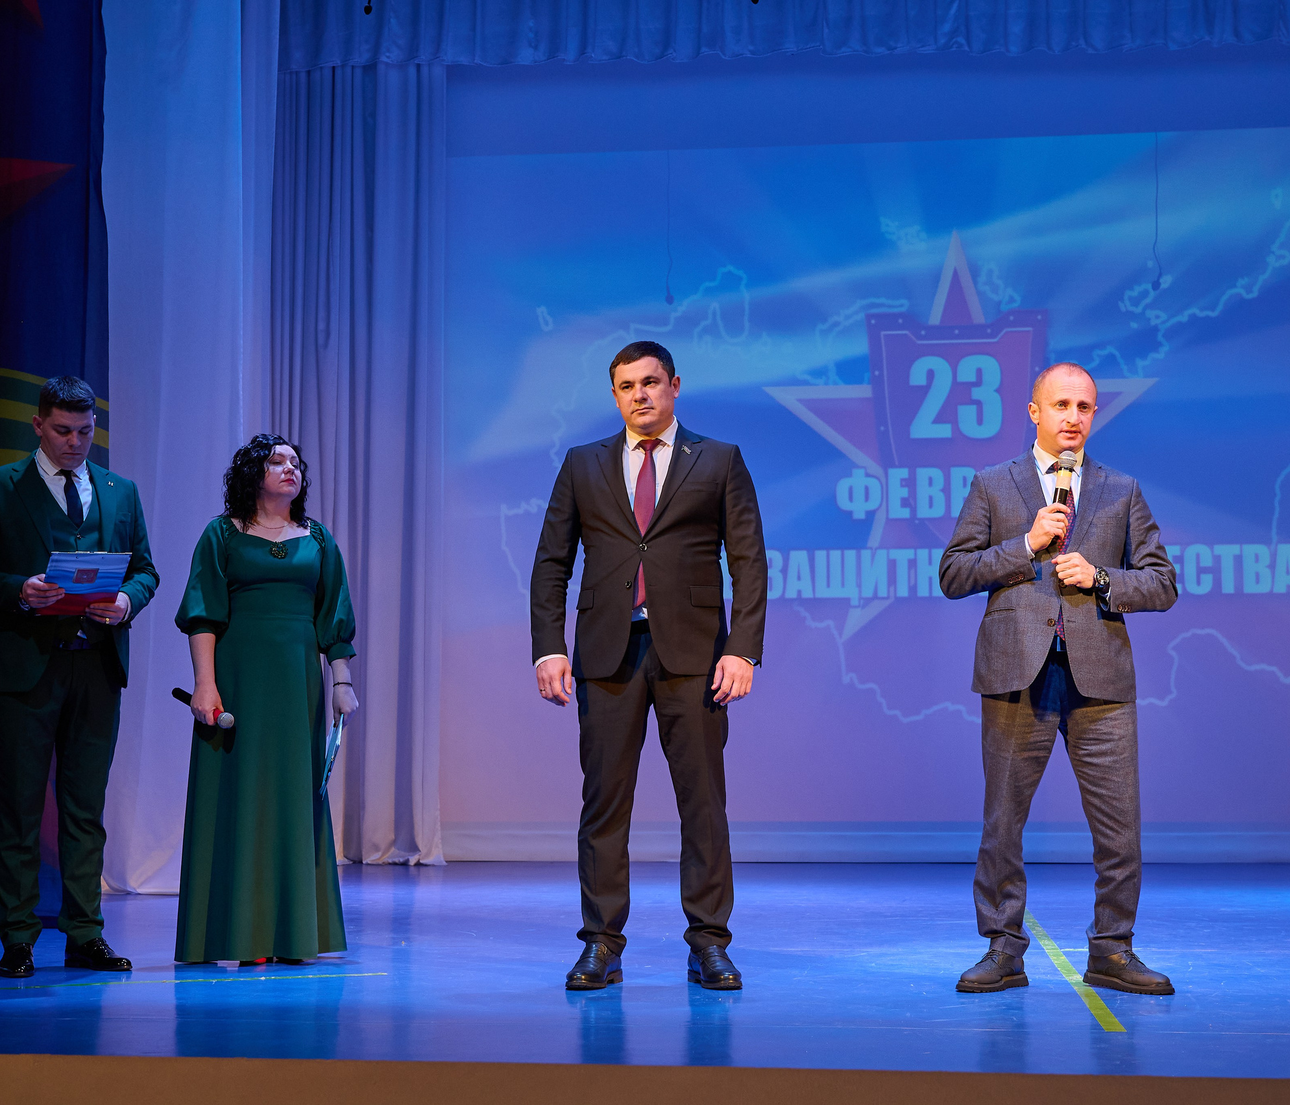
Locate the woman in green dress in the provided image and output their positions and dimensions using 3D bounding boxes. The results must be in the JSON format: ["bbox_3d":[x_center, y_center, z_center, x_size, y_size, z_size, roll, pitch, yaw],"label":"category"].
[{"bbox_3d":[-1.177,0.454,5.450,0.540,1.640,0.460,2,-3,-33],"label":"woman in green dress"}]

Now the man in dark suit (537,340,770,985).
[{"bbox_3d":[0.009,0.309,4.880,0.640,1.800,0.380,0,-3,10],"label":"man in dark suit"}]

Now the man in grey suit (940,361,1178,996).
[{"bbox_3d":[1.141,0.338,4.830,0.640,1.730,0.440,0,-3,8],"label":"man in grey suit"}]

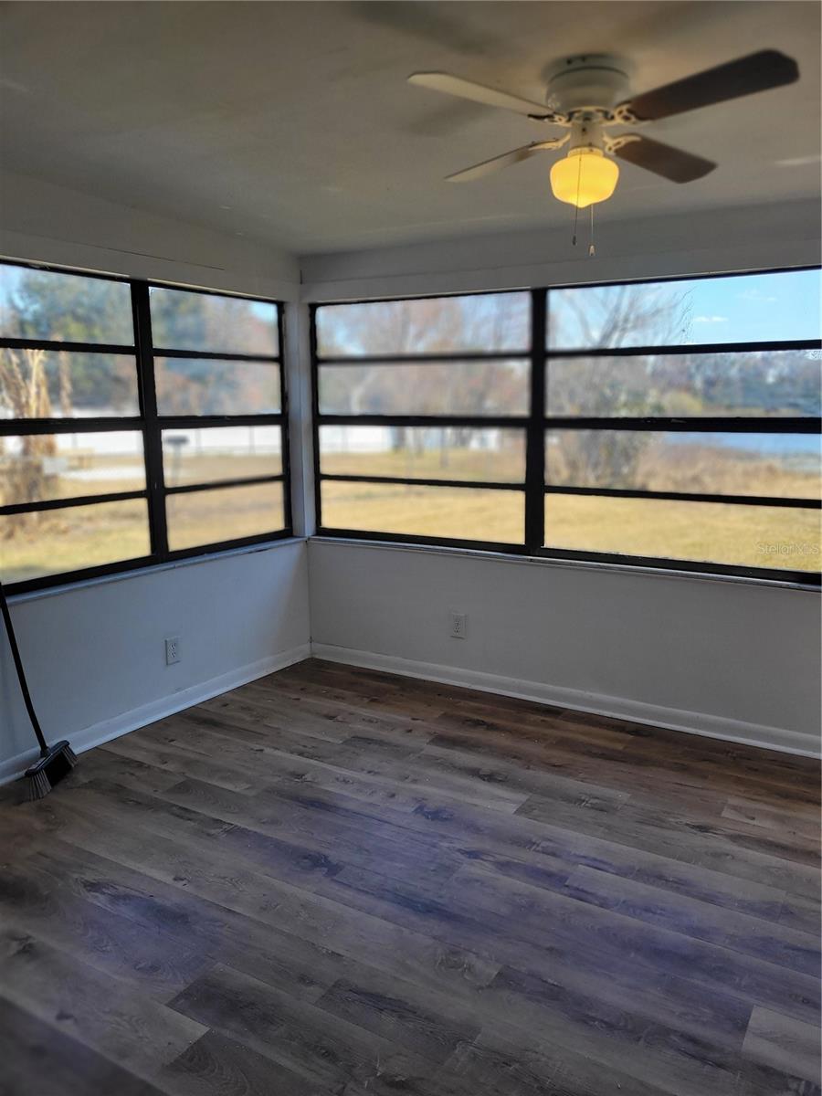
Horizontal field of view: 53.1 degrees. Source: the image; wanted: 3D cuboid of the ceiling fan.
[{"bbox_3d":[0.425,-1.009,2.038,1.010,0.320,1.010,-8,13,-38],"label":"ceiling fan"}]

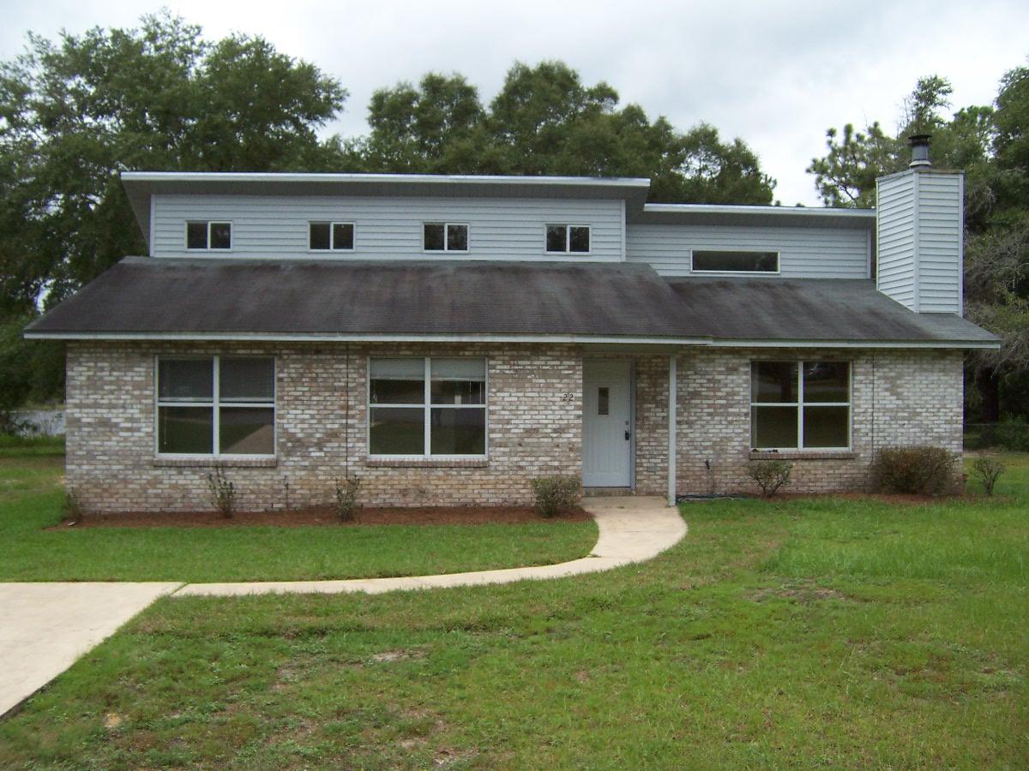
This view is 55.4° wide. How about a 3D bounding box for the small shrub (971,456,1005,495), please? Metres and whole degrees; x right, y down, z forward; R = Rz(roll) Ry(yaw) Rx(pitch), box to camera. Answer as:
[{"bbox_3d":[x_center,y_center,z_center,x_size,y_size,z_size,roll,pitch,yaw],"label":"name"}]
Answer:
[{"bbox_3d":[7.848,1.484,16.250,0.570,0.680,0.550,0,-1,0],"label":"small shrub"}]

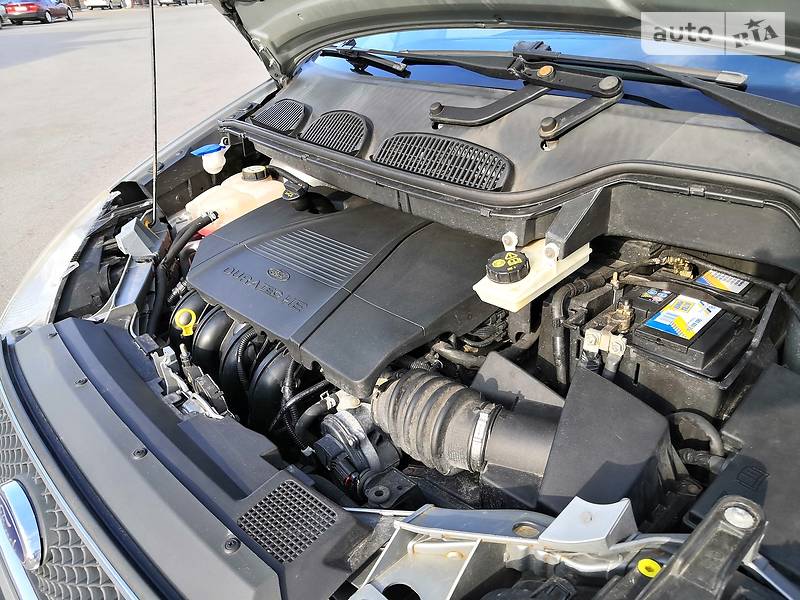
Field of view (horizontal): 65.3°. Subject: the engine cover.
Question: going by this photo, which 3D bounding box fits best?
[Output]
[{"bbox_3d":[-0.129,-0.049,1.070,0.590,0.070,0.355,23,48,41],"label":"engine cover"}]

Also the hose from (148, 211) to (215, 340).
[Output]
[{"bbox_3d":[-0.416,-0.055,1.201,0.060,0.185,0.240,11,32,27],"label":"hose"}]

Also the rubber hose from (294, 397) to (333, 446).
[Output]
[{"bbox_3d":[-0.121,0.170,0.872,0.060,0.062,0.035,-28,36,-37],"label":"rubber hose"}]

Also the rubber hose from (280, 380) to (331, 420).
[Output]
[{"bbox_3d":[-0.130,0.141,0.890,0.090,0.045,0.028,-28,36,-37],"label":"rubber hose"}]

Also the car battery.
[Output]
[{"bbox_3d":[0.475,0.080,1.067,0.278,0.190,0.177,-28,36,-37],"label":"car battery"}]

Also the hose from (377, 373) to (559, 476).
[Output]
[{"bbox_3d":[0.081,0.158,0.810,0.243,0.115,0.112,9,31,23],"label":"hose"}]

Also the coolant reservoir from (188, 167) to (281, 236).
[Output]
[{"bbox_3d":[-0.347,-0.178,1.396,0.235,0.190,0.160,-28,36,-37],"label":"coolant reservoir"}]

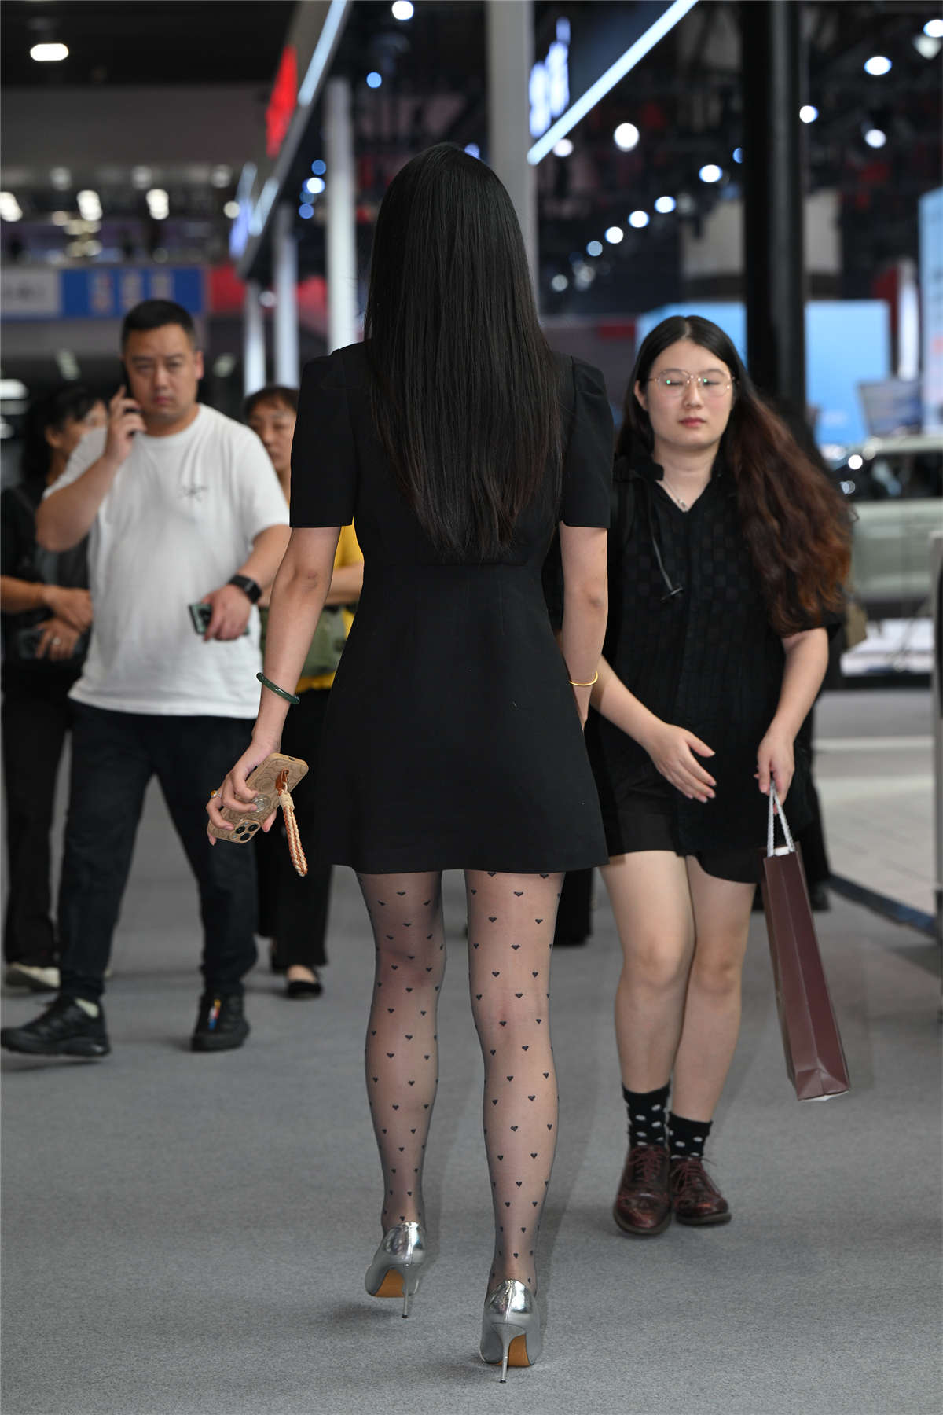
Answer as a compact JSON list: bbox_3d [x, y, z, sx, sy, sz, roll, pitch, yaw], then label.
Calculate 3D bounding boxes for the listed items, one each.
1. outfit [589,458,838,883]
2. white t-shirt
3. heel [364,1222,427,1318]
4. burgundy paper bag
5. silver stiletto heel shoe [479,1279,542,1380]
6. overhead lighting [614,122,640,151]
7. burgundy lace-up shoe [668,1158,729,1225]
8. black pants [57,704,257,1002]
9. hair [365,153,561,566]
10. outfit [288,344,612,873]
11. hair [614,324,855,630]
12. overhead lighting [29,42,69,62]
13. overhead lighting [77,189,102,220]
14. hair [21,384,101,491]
[{"bbox_3d":[0.401,-0.066,6.450,0.460,0.740,0.290,0,2,5],"label":"outfit"},{"bbox_3d":[-0.702,-0.342,8.650,0.540,0.710,0.310,1,3,12],"label":"white t-shirt"},{"bbox_3d":[-0.113,0.826,5.610,0.085,0.140,0.215,0,2,-10],"label":"heel"},{"bbox_3d":[0.569,0.402,6.450,0.100,0.530,0.300,-10,-3,3],"label":"burgundy paper bag"},{"bbox_3d":[0.056,0.860,5.290,0.085,0.140,0.215,0,2,5],"label":"silver stiletto heel shoe"},{"bbox_3d":[1.248,-4.588,30.000,0.200,0.220,0.200,0,2,0],"label":"overhead lighting"},{"bbox_3d":[0.393,0.845,6.600,0.100,0.110,0.270,-1,2,-19],"label":"burgundy lace-up shoe"},{"bbox_3d":[-0.749,0.310,8.900,0.420,0.800,0.320,1,2,21],"label":"black pants"},{"bbox_3d":[-0.012,-0.522,5.470,0.290,0.605,0.240,0,2,-5],"label":"hair"},{"bbox_3d":[-0.030,-0.142,5.370,0.460,0.760,0.290,0,2,0],"label":"outfit"},{"bbox_3d":[0.463,-0.408,6.570,0.410,0.555,0.250,0,2,-3],"label":"hair"},{"bbox_3d":[-3.621,-5.614,32.000,0.320,0.140,0.300,0,2,0],"label":"overhead lighting"},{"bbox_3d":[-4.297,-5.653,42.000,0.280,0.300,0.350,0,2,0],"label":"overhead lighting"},{"bbox_3d":[-1.068,-0.703,9.750,0.220,0.290,0.180,2,3,37],"label":"hair"}]

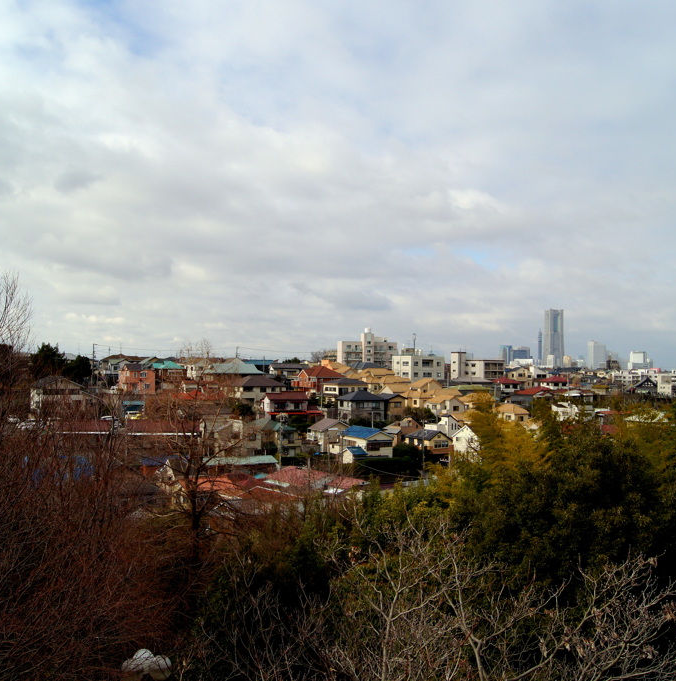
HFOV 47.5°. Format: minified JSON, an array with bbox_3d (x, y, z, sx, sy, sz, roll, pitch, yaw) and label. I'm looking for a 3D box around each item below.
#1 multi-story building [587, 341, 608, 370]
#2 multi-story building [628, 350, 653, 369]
[{"bbox_3d":[1074.557,88.017,3186.752,58.000,172.000,50.000,0,-2,-9],"label":"multi-story building"},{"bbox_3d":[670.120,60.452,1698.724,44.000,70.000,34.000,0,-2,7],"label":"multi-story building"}]

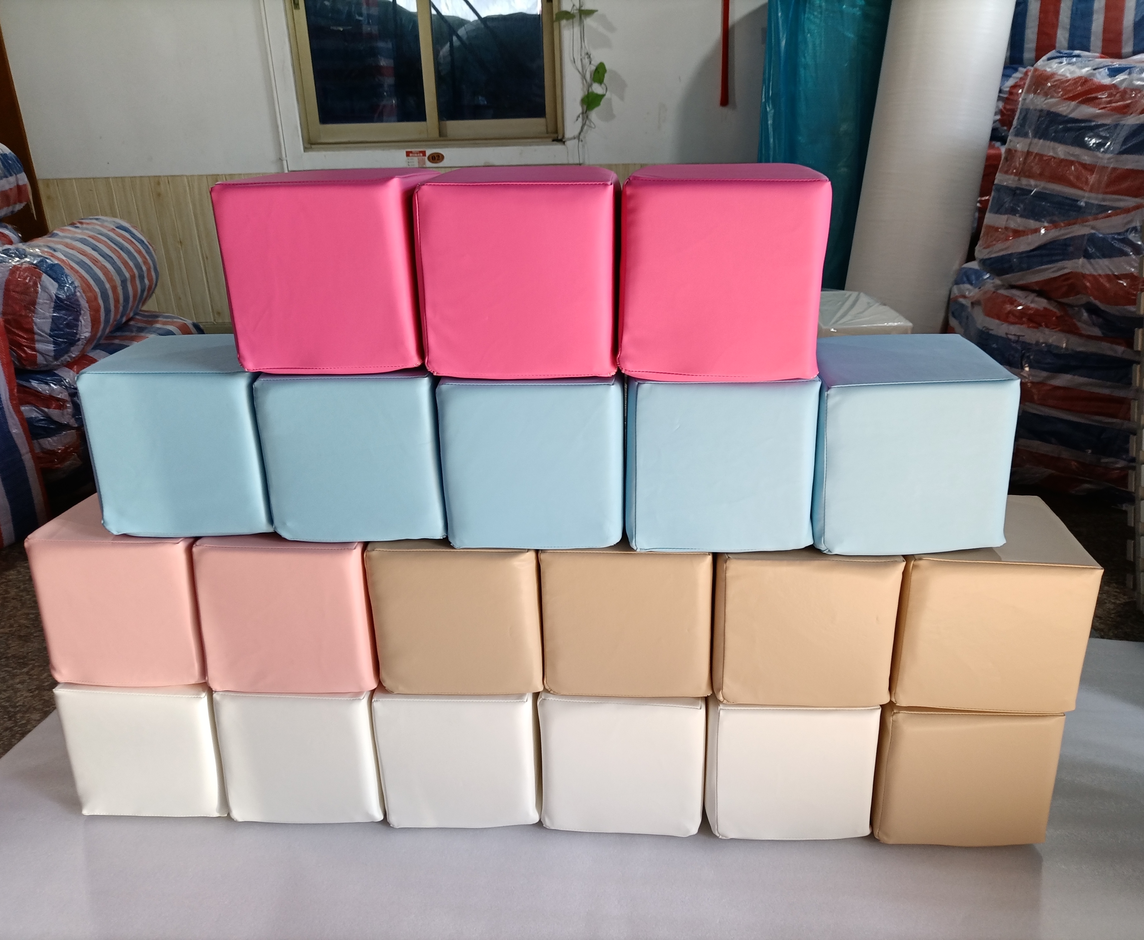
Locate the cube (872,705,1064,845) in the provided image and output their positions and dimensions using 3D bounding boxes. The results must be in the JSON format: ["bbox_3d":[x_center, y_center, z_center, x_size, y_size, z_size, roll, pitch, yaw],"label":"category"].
[{"bbox_3d":[0.636,0.446,1.615,0.264,0.263,0.261,0,21,3],"label":"cube"}]

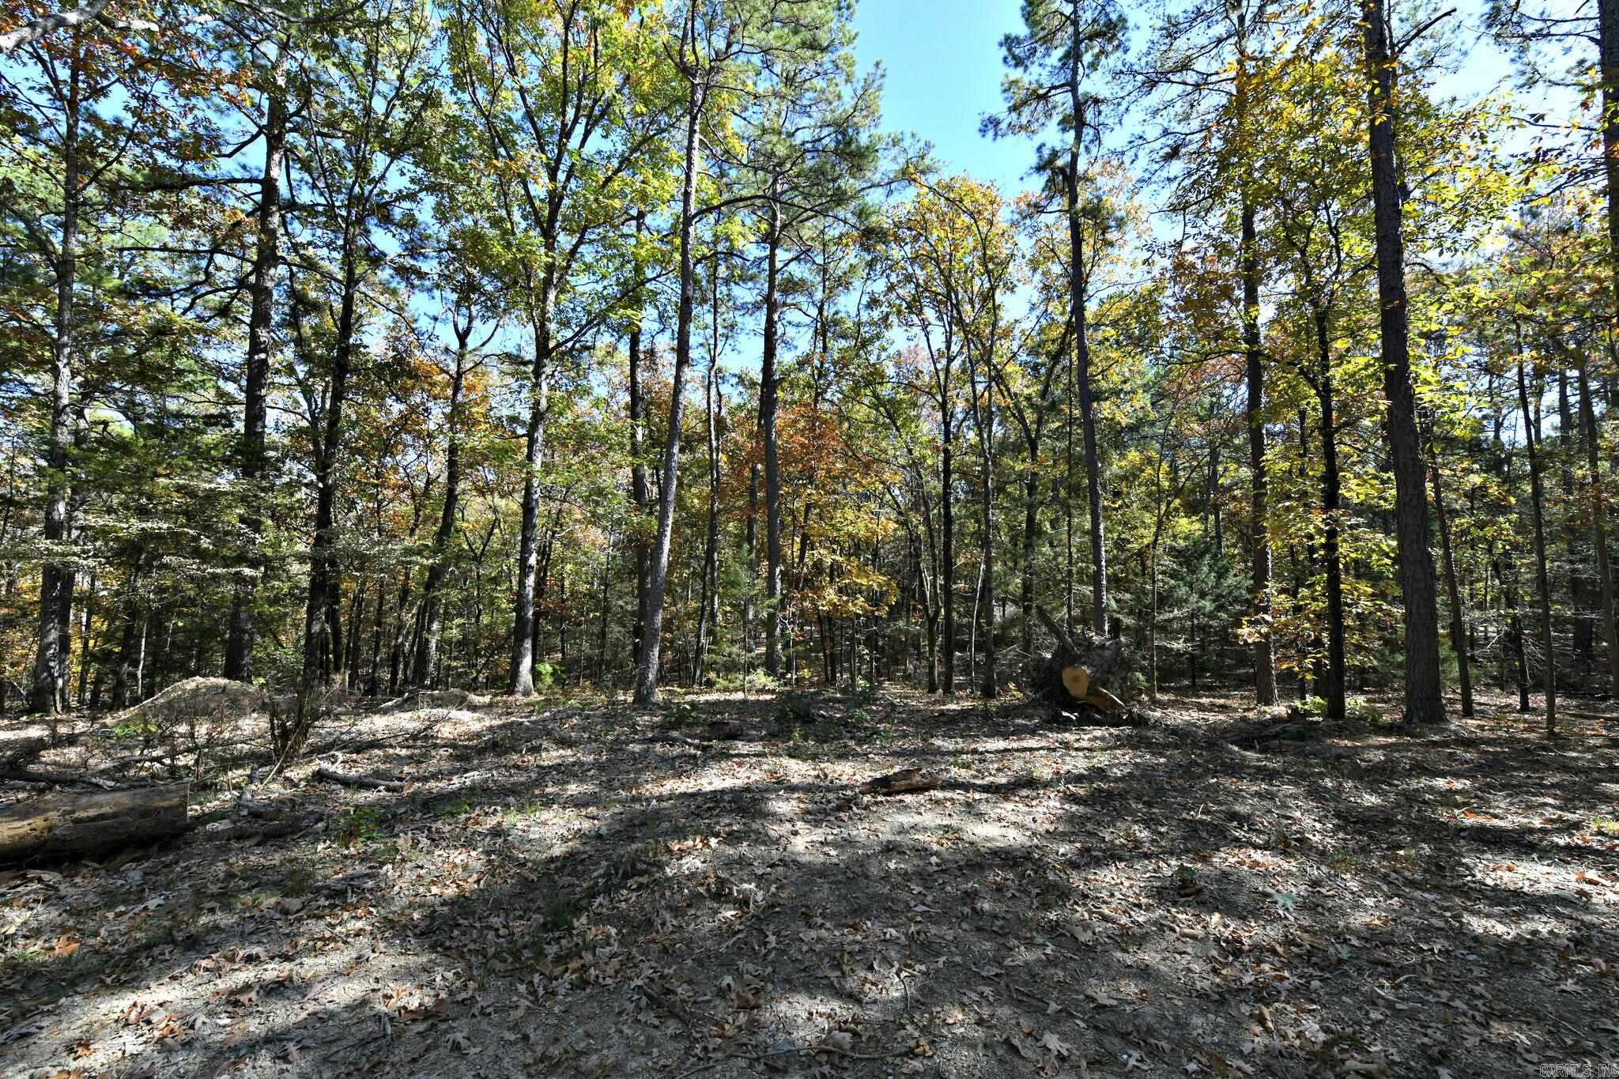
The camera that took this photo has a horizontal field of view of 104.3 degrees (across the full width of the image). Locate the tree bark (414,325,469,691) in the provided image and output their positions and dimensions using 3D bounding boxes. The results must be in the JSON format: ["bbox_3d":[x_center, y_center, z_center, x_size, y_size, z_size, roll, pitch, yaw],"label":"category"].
[{"bbox_3d":[-5.851,-0.660,10.105,0.240,6.044,0.230,4,-4,0],"label":"tree bark"}]

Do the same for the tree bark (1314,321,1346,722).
[{"bbox_3d":[6.428,-0.358,7.787,0.220,5.100,0.220,-2,-5,40],"label":"tree bark"}]

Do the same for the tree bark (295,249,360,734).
[{"bbox_3d":[-6.175,-0.771,8.108,0.220,6.136,0.210,3,-4,0],"label":"tree bark"}]

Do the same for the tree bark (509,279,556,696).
[{"bbox_3d":[-4.061,-0.844,9.327,0.380,6.208,0.380,4,-5,-24],"label":"tree bark"}]

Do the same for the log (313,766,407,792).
[{"bbox_3d":[-3.520,1.889,4.925,0.987,0.110,0.140,-1,-4,19],"label":"log"}]

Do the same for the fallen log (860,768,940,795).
[{"bbox_3d":[0.702,1.861,4.806,0.600,0.140,0.200,2,-4,-21],"label":"fallen log"}]

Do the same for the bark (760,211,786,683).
[{"bbox_3d":[-0.643,-1.951,11.522,0.290,8.788,0.290,0,-4,-3],"label":"bark"}]

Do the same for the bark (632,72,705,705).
[{"bbox_3d":[-1.929,-2.287,8.831,0.380,9.061,0.380,5,-4,-13],"label":"bark"}]

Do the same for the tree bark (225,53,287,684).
[{"bbox_3d":[-9.239,-3.015,10.572,0.340,10.934,0.340,0,-4,0],"label":"tree bark"}]

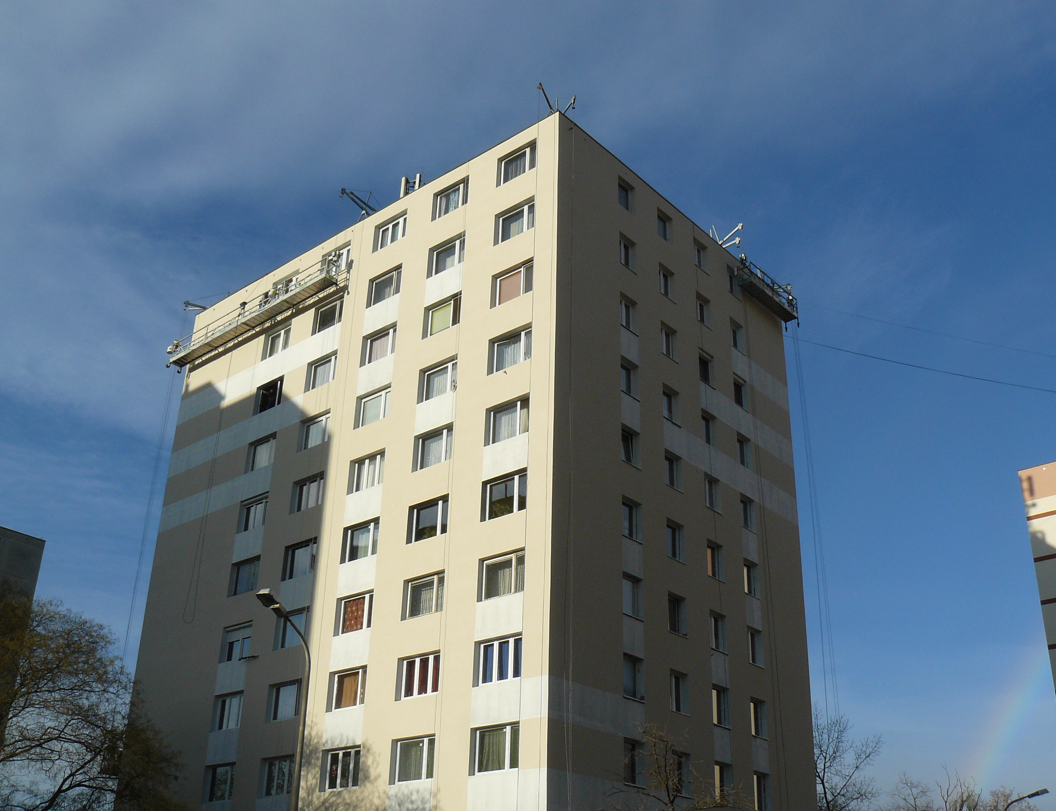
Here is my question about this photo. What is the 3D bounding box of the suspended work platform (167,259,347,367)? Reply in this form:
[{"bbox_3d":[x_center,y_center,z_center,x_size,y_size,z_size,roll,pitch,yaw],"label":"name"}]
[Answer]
[{"bbox_3d":[-12.968,-4.236,52.107,12.200,1.120,0.750,-20,-34,36],"label":"suspended work platform"}]

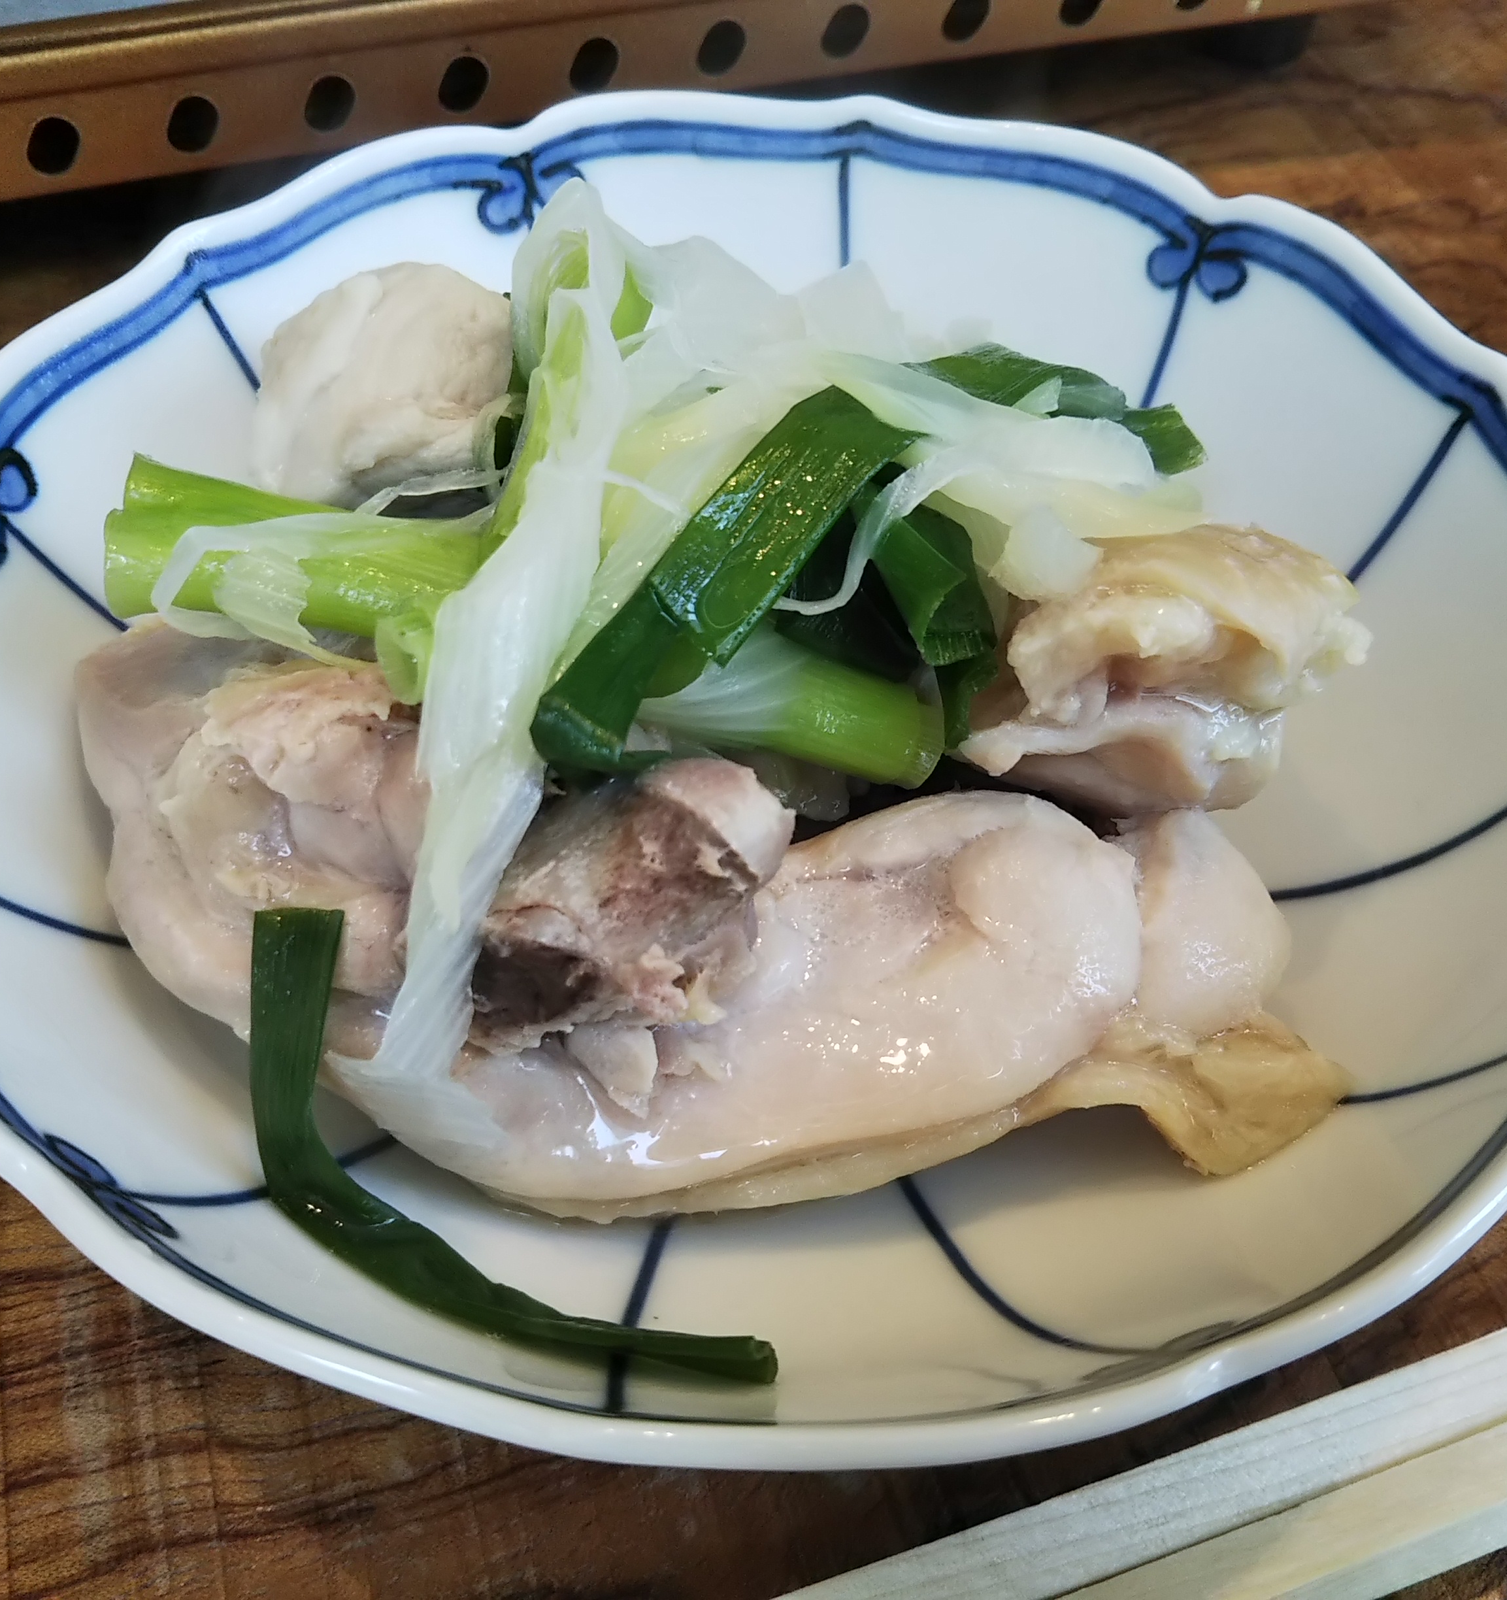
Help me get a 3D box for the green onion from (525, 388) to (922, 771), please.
[{"bbox_3d":[-0.002,-0.021,0.188,0.014,0.011,0.051,35,77,25],"label":"green onion"}]

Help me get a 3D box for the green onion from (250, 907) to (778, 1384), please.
[{"bbox_3d":[-0.028,0.036,0.169,0.068,0.015,0.021,37,58,26],"label":"green onion"}]

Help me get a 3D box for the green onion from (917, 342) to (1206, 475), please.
[{"bbox_3d":[0.036,-0.043,0.212,0.038,0.011,0.009,13,48,-17],"label":"green onion"}]

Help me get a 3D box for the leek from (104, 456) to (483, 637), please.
[{"bbox_3d":[-0.049,-0.026,0.197,0.044,0.013,0.015,8,50,13],"label":"leek"}]

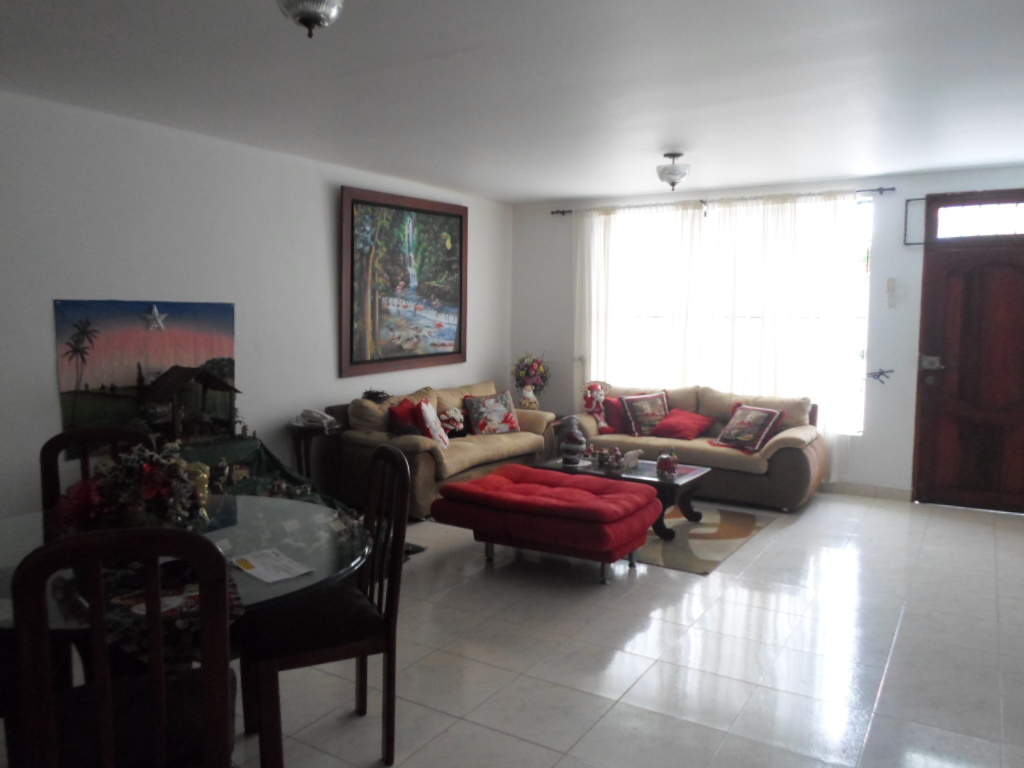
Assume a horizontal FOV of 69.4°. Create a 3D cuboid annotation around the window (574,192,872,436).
[{"bbox_3d":[1.762,-0.617,6.708,2.632,2.005,0.120,3,5,29],"label":"window"}]

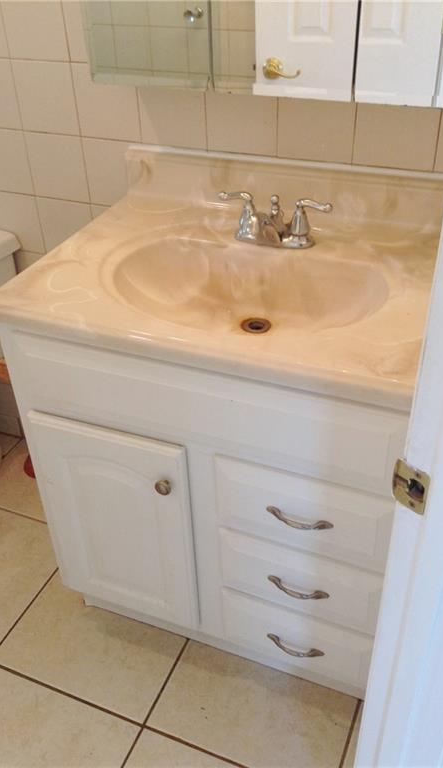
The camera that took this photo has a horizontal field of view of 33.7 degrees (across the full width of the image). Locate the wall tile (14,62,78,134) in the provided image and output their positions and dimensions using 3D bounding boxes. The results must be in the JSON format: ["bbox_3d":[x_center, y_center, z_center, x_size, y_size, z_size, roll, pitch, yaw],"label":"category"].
[{"bbox_3d":[-0.383,-0.627,1.604,0.152,0.152,0.008,13,38,20],"label":"wall tile"}]

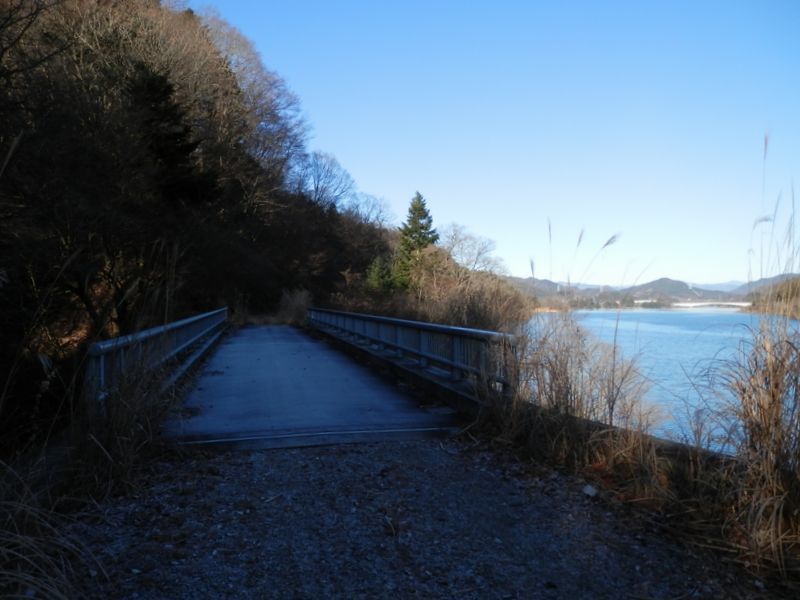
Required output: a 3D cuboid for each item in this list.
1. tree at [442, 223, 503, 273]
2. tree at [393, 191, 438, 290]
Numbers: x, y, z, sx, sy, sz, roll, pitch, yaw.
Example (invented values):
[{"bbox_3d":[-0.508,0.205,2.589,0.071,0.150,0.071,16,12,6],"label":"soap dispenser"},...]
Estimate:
[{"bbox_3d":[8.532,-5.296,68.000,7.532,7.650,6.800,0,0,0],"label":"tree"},{"bbox_3d":[1.663,-6.009,62.000,4.936,11.052,4.900,0,0,0],"label":"tree"}]

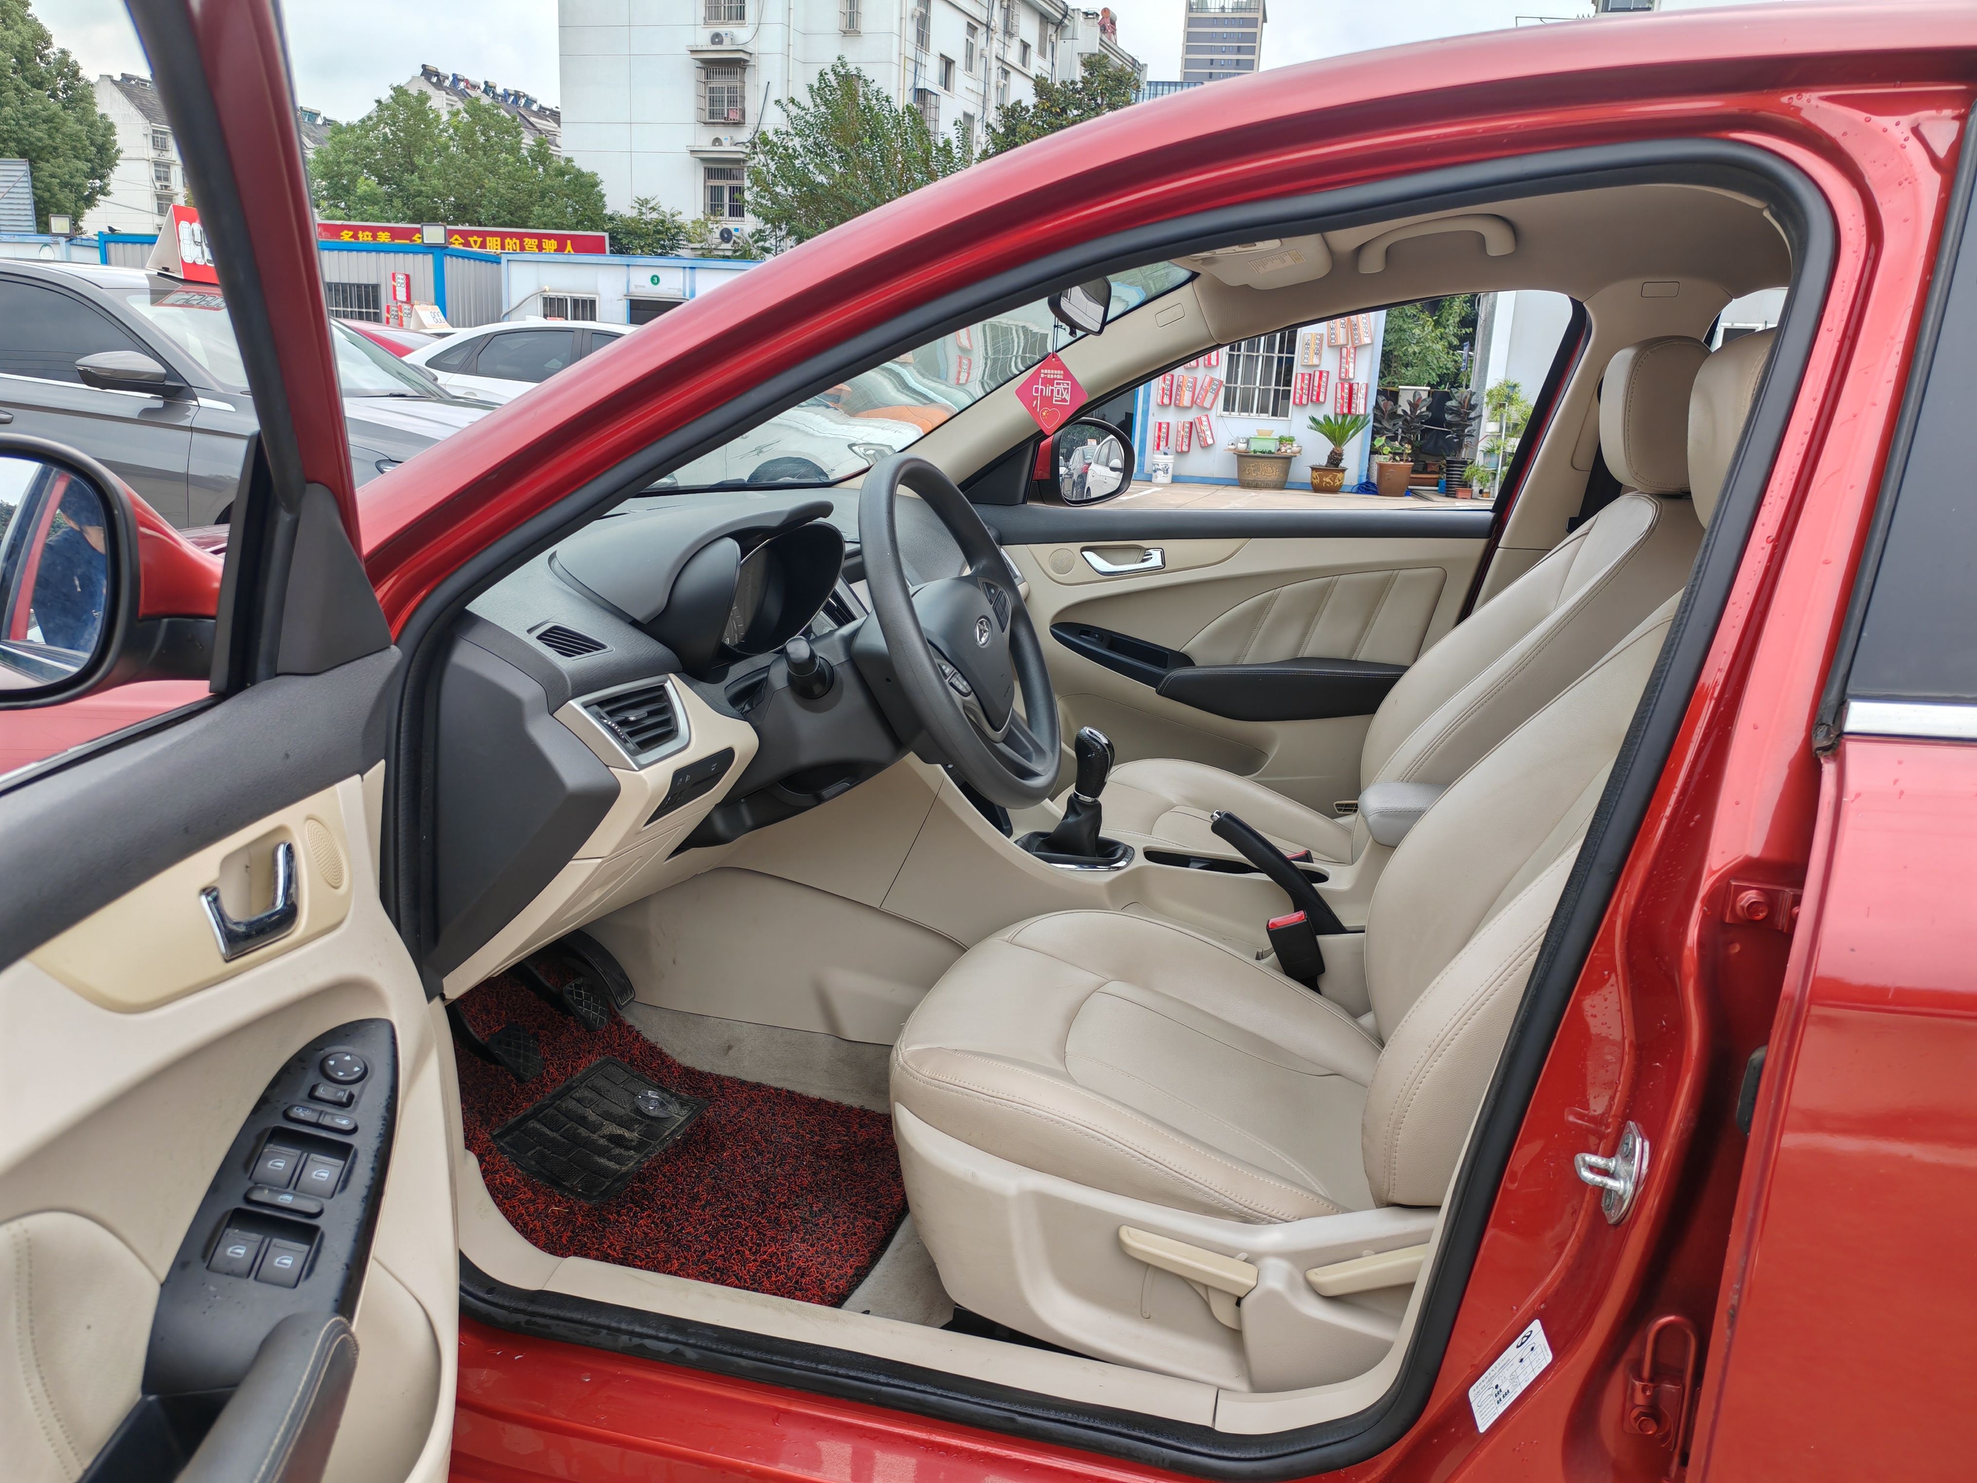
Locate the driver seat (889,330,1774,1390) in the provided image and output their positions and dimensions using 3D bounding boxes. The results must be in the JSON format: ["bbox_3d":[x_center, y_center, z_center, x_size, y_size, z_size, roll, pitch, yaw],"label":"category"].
[{"bbox_3d":[0.329,0.084,1.488,0.860,0.980,0.520,7,14,15],"label":"driver seat"}]

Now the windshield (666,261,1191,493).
[{"bbox_3d":[-0.182,-0.443,1.904,0.780,0.140,1.300,-24,5,20],"label":"windshield"}]

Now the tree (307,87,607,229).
[{"bbox_3d":[-12.396,-11.821,36.373,7.500,6.730,6.000,3,14,0],"label":"tree"}]

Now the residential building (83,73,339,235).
[{"bbox_3d":[-72.015,-49.683,147.530,10.000,20.600,31.100,6,14,11],"label":"residential building"}]

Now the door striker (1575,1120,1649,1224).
[{"bbox_3d":[0.430,0.297,1.065,0.044,0.072,0.036,4,14,7],"label":"door striker"}]

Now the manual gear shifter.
[{"bbox_3d":[0.114,0.062,1.925,0.095,0.160,0.085,7,14,15],"label":"manual gear shifter"}]

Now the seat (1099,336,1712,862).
[{"bbox_3d":[0.529,-0.077,2.172,0.860,0.980,0.520,7,14,15],"label":"seat"}]

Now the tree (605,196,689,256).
[{"bbox_3d":[-8.114,-10.559,36.634,2.200,4.570,2.000,3,14,0],"label":"tree"}]

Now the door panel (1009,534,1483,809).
[{"bbox_3d":[0.329,-0.070,2.579,0.920,0.560,0.130,7,14,15],"label":"door panel"}]

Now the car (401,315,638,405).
[{"bbox_3d":[-2.784,-2.601,12.419,4.600,1.470,1.800,8,15,19],"label":"car"}]

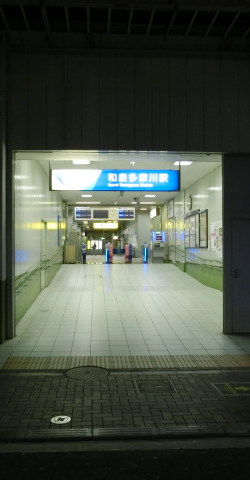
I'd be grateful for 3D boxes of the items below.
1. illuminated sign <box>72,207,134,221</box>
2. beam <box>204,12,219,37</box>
[{"bbox_3d":[-0.995,-1.313,23.365,3.068,0.644,0.280,0,-1,-4],"label":"illuminated sign"},{"bbox_3d":[1.399,-3.465,7.435,0.050,0.050,0.826,0,-1,-4],"label":"beam"}]

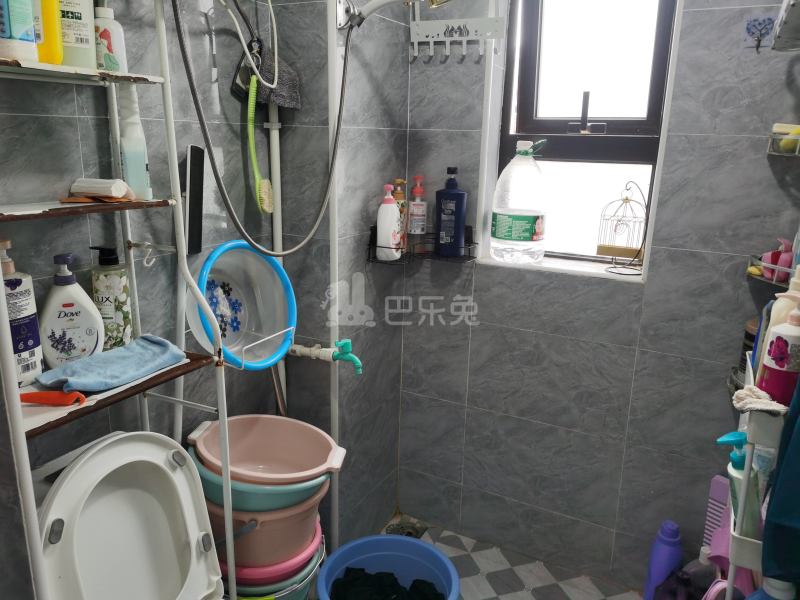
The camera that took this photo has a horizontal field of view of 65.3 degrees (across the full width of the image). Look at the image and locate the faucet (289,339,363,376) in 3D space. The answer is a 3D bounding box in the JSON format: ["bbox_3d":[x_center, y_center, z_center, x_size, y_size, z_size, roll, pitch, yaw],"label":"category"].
[{"bbox_3d":[-0.218,0.143,1.746,0.250,0.096,0.045,9,17,27],"label":"faucet"}]

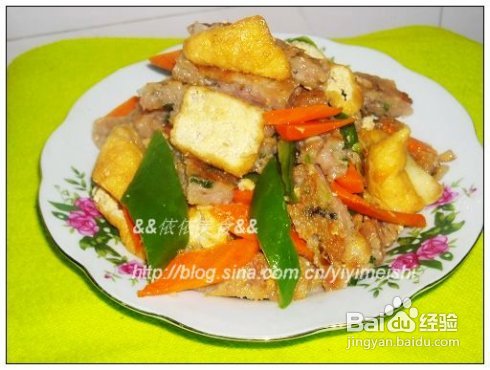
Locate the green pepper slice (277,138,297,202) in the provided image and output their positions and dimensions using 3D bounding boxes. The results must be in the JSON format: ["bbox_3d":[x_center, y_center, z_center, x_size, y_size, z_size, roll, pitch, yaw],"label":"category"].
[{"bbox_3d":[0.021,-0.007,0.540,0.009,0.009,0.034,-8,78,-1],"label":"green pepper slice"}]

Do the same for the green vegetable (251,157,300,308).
[{"bbox_3d":[0.014,0.021,0.497,0.021,0.012,0.073,-1,69,-6],"label":"green vegetable"}]

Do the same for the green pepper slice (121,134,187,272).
[{"bbox_3d":[-0.040,0.007,0.507,0.031,0.008,0.069,-2,67,9],"label":"green pepper slice"}]

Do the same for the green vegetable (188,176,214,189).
[{"bbox_3d":[-0.022,-0.001,0.537,0.013,0.004,0.004,18,18,-2],"label":"green vegetable"}]

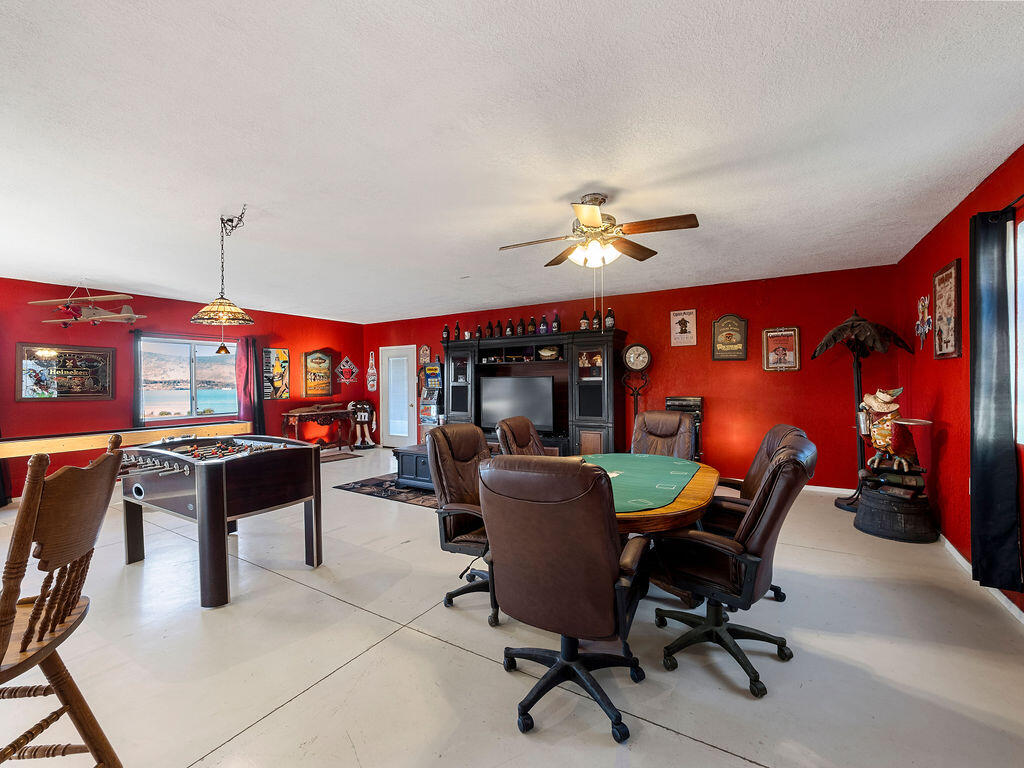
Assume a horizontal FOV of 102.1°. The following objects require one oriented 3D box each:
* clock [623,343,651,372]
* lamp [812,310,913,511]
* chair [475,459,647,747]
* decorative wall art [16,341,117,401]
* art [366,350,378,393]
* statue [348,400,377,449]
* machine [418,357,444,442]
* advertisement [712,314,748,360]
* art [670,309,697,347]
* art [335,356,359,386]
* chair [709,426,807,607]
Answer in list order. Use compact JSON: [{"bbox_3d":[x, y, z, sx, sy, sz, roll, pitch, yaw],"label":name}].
[{"bbox_3d":[1.770,-0.374,5.842,0.399,0.399,0.100,-1,0,31],"label":"clock"},{"bbox_3d":[3.629,0.270,4.330,1.000,2.080,1.000,0,0,30],"label":"lamp"},{"bbox_3d":[0.267,0.814,1.832,0.660,1.100,0.720,0,0,24],"label":"chair"},{"bbox_3d":[-5.611,-0.137,5.245,0.040,0.700,0.858,0,1,32],"label":"decorative wall art"},{"bbox_3d":[-3.024,-0.260,8.934,0.319,0.857,0.030,-1,0,31],"label":"art"},{"bbox_3d":[-3.107,0.848,8.659,0.580,1.000,0.420,-1,0,-18],"label":"statue"},{"bbox_3d":[-1.353,0.408,7.561,0.450,1.860,0.520,0,0,30],"label":"machine"},{"bbox_3d":[2.868,-0.609,5.446,0.404,0.606,0.035,0,0,30],"label":"advertisement"},{"bbox_3d":[2.350,-0.761,5.671,0.339,0.488,0.030,-1,0,31],"label":"art"},{"bbox_3d":[-3.445,-0.281,8.677,0.025,0.591,0.589,0,1,32],"label":"art"},{"bbox_3d":[1.405,0.781,2.659,0.737,1.076,0.658,-1,0,26],"label":"chair"}]

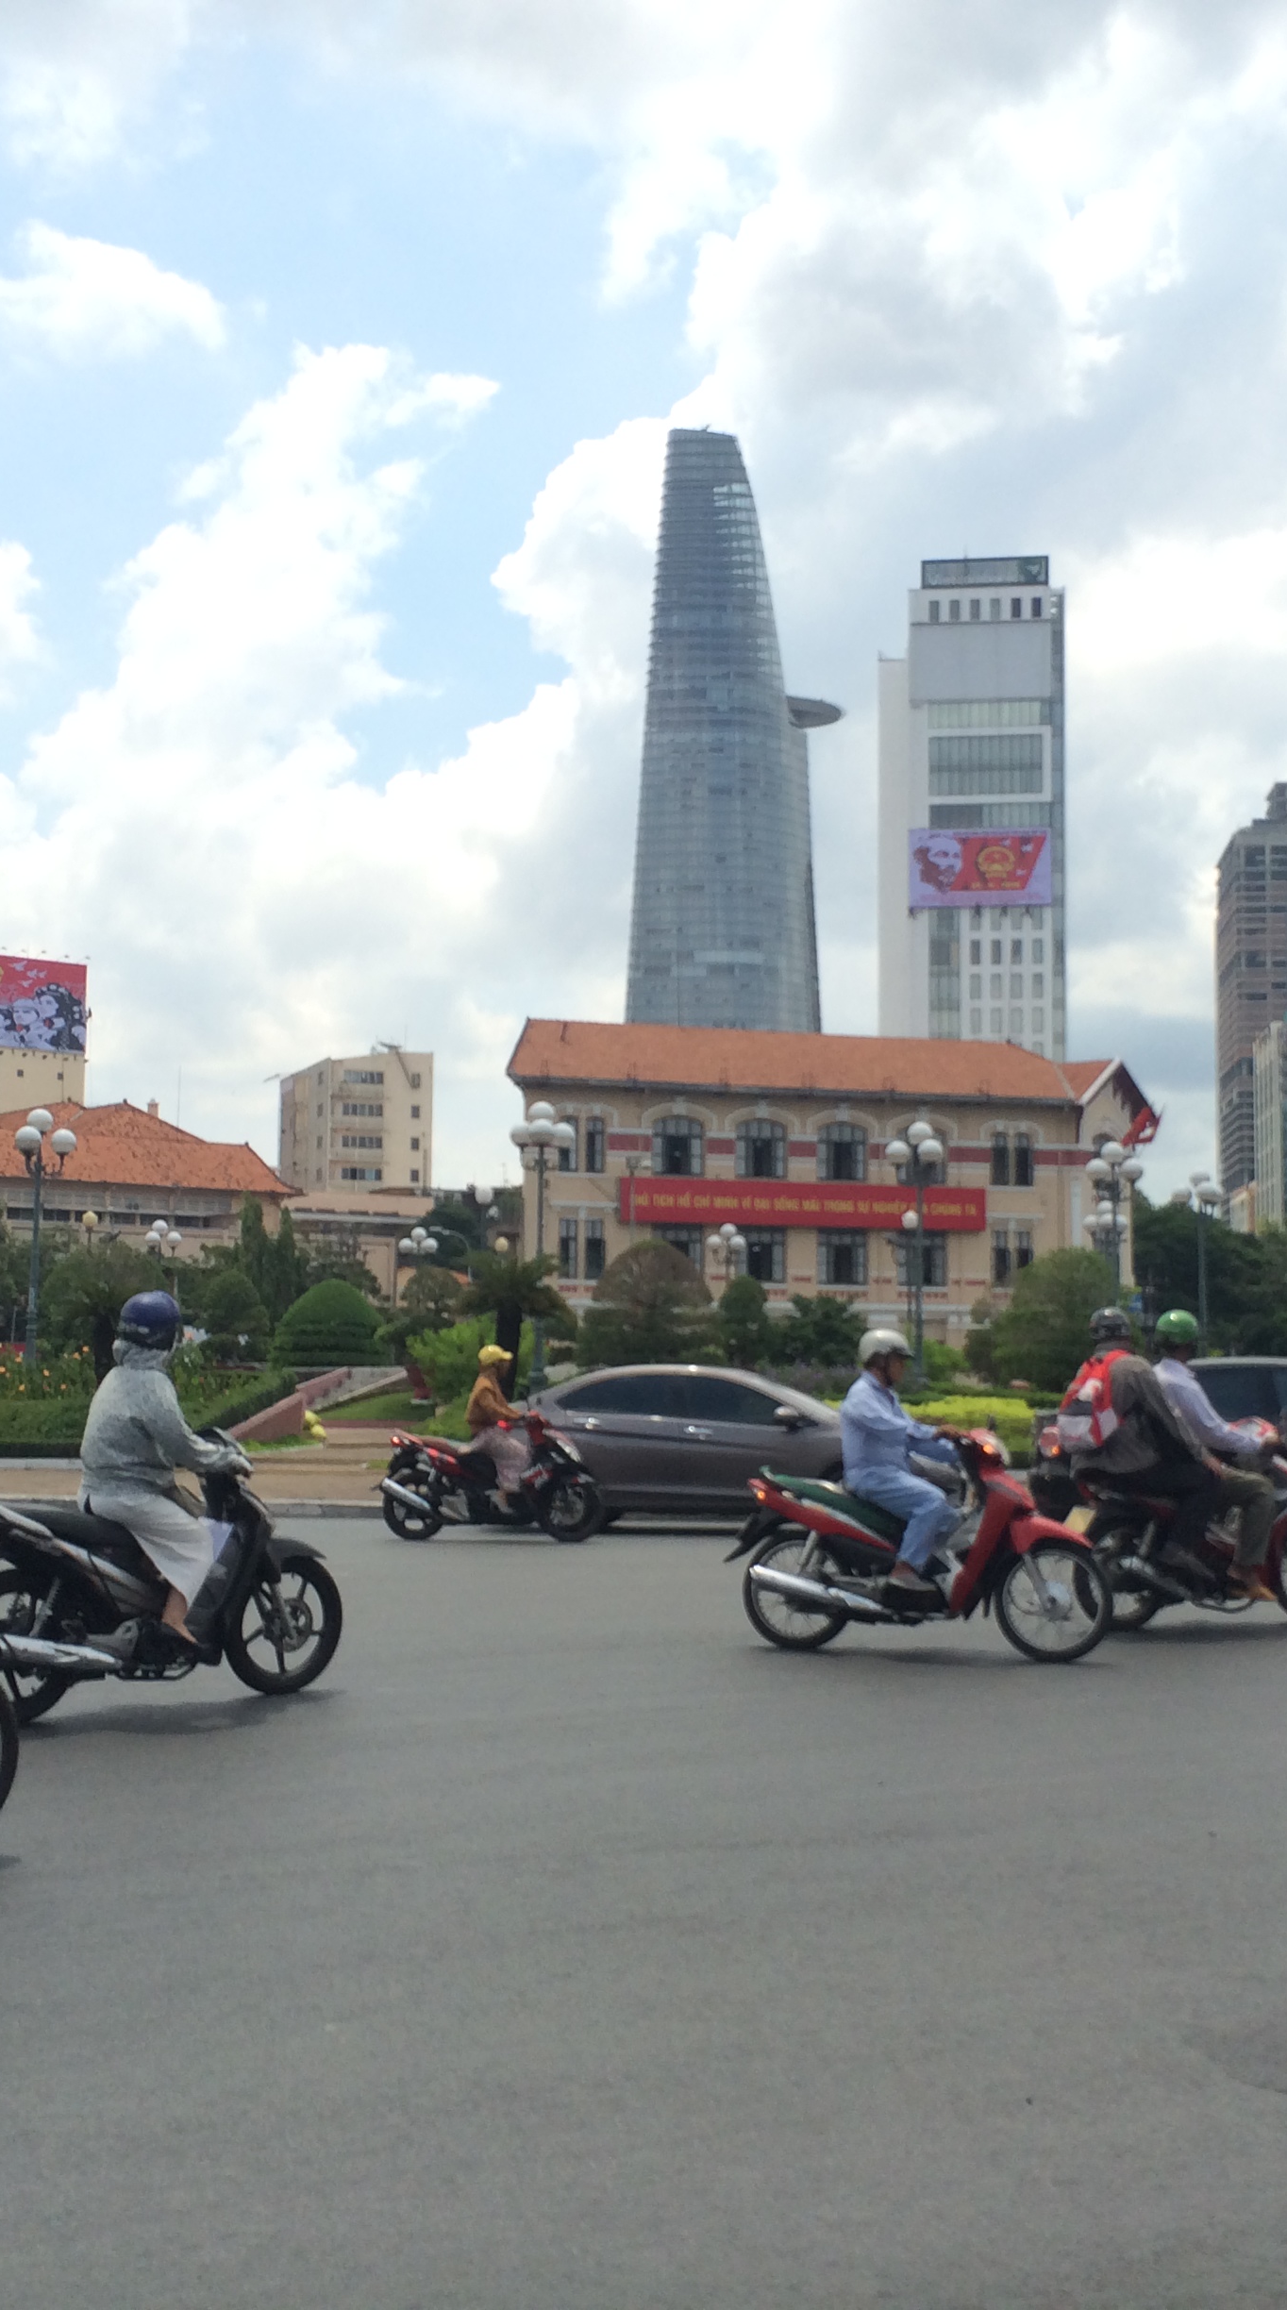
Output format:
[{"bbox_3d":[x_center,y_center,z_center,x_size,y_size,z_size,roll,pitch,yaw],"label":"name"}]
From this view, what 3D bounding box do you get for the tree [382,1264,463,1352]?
[{"bbox_3d":[-4.282,3.287,51.909,1.600,1.900,1.600,0,-5,0],"label":"tree"}]

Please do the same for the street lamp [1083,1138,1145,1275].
[{"bbox_3d":[7.537,2.230,42.464,1.000,4.850,1.000,0,-5,0],"label":"street lamp"}]

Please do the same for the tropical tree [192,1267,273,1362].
[{"bbox_3d":[-7.700,3.120,49.916,1.500,1.850,1.500,0,-5,0],"label":"tropical tree"}]

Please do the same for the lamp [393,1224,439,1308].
[{"bbox_3d":[-5.995,4.070,70.000,1.150,4.700,1.150,0,-5,0],"label":"lamp"}]

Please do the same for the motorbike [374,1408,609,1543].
[{"bbox_3d":[-1.232,2.612,21.700,1.870,1.110,0.680,0,-5,3],"label":"motorbike"}]

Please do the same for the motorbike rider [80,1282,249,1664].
[{"bbox_3d":[-1.874,1.253,10.511,0.550,1.390,0.620,-4,-7,42],"label":"motorbike rider"}]

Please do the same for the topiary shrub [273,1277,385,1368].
[{"bbox_3d":[-5.787,3.114,49.000,2.100,1.800,2.100,0,-5,0],"label":"topiary shrub"}]

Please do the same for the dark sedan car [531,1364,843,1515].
[{"bbox_3d":[0.740,2.584,23.766,4.420,1.470,1.700,0,-5,1],"label":"dark sedan car"}]

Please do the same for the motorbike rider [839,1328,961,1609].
[{"bbox_3d":[1.193,1.425,12.250,0.660,1.250,0.540,-2,-6,25],"label":"motorbike rider"}]

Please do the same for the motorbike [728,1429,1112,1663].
[{"bbox_3d":[1.314,1.840,12.679,1.880,1.070,0.700,-2,-5,22],"label":"motorbike"}]

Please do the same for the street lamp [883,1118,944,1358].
[{"bbox_3d":[4.881,1.861,48.000,1.120,5.050,1.120,0,-5,0],"label":"street lamp"}]

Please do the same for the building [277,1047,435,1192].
[{"bbox_3d":[-31.894,8.581,296.045,11.500,35.500,22.000,2,-5,-20],"label":"building"}]

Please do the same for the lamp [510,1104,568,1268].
[{"bbox_3d":[-1.667,1.966,43.500,1.030,5.500,1.030,0,-5,0],"label":"lamp"}]

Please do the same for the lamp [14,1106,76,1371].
[{"bbox_3d":[-9.745,1.901,43.500,1.030,5.300,1.030,0,-5,0],"label":"lamp"}]

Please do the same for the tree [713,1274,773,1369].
[{"bbox_3d":[2.095,3.609,56.000,1.200,2.250,1.200,0,-5,0],"label":"tree"}]

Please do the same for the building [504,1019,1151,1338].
[{"bbox_3d":[8.121,3.461,126.000,29.500,17.800,13.500,2,-5,-17],"label":"building"}]

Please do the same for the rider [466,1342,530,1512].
[{"bbox_3d":[-1.135,2.227,21.486,0.620,1.370,0.500,0,-5,8],"label":"rider"}]

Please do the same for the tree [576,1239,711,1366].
[{"bbox_3d":[0.074,3.223,55.000,2.650,2.950,2.600,0,-5,0],"label":"tree"}]

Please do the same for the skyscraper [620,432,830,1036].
[{"bbox_3d":[22.227,-65.696,714.843,54.000,262.000,50.000,0,-5,0],"label":"skyscraper"}]

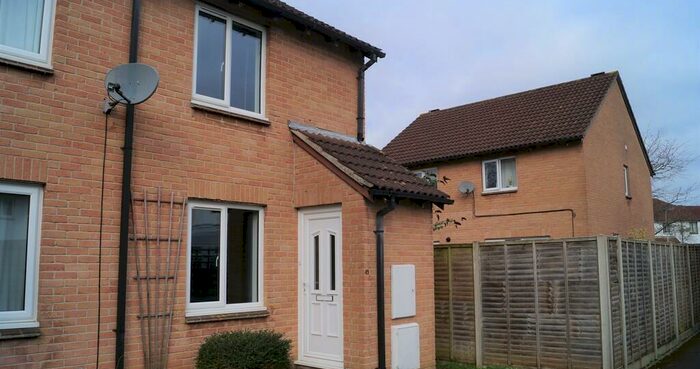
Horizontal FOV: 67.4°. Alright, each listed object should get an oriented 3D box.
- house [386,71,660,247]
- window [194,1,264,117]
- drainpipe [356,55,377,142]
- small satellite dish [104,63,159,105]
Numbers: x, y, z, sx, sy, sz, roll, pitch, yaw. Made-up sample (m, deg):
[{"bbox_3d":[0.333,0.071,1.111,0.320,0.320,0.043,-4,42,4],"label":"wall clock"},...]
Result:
[{"bbox_3d":[6.000,0.458,19.733,8.100,7.900,7.500,-7,-10,43],"label":"house"},{"bbox_3d":[-1.511,-1.562,6.763,0.090,1.300,1.100,-7,-10,43],"label":"window"},{"bbox_3d":[0.277,-1.385,8.346,0.310,1.420,0.085,-7,-10,43],"label":"drainpipe"},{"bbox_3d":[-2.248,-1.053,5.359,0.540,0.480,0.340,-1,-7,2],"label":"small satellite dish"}]

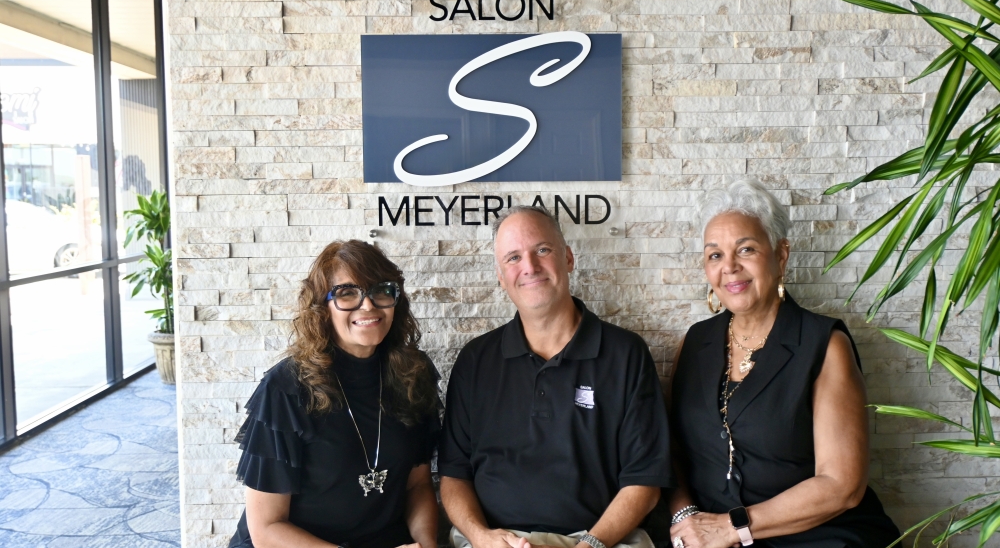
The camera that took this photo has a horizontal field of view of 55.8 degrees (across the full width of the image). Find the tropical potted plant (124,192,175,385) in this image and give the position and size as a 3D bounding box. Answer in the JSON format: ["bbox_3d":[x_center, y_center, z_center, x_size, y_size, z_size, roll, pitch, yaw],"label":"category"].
[{"bbox_3d":[-2.473,0.093,7.014,0.640,1.437,0.640,-1,5,-1],"label":"tropical potted plant"}]

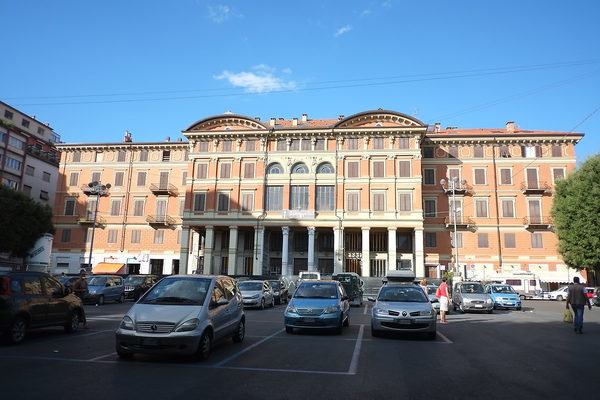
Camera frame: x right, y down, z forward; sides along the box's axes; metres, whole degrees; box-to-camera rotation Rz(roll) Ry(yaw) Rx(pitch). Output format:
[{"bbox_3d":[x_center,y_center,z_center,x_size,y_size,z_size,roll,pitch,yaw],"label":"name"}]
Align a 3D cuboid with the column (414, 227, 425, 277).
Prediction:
[{"bbox_3d":[13.910,6.480,52.357,1.030,6.400,1.030,0,-11,7],"label":"column"}]

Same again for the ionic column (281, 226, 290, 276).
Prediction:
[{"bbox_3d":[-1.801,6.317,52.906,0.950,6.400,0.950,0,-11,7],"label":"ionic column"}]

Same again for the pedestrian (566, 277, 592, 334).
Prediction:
[{"bbox_3d":[8.996,3.450,14.670,0.680,1.770,0.460,-2,-11,18],"label":"pedestrian"}]

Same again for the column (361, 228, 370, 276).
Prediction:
[{"bbox_3d":[8.088,6.924,55.224,1.080,7.040,1.020,0,-10,6],"label":"column"}]

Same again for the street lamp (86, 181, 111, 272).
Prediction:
[{"bbox_3d":[-18.836,3.408,40.936,2.100,9.900,1.900,1,-11,0],"label":"street lamp"}]

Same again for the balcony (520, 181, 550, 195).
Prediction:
[{"bbox_3d":[27.471,-1.426,52.667,2.768,1.330,1.000,0,-11,7],"label":"balcony"}]

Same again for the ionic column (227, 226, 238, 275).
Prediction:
[{"bbox_3d":[-8.135,6.484,55.029,1.000,6.400,1.000,0,-11,7],"label":"ionic column"}]

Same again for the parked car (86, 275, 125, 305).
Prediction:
[{"bbox_3d":[-11.218,5.088,25.379,1.520,1.440,3.340,1,-11,4],"label":"parked car"}]

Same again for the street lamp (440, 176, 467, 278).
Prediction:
[{"bbox_3d":[12.931,2.433,37.151,2.100,9.000,2.100,0,-11,7],"label":"street lamp"}]

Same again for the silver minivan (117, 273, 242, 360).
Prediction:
[{"bbox_3d":[-2.359,2.415,9.680,1.740,1.580,3.600,0,-11,8],"label":"silver minivan"}]

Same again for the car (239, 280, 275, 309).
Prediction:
[{"bbox_3d":[-2.529,5.238,25.207,1.700,1.480,4.050,0,-11,7],"label":"car"}]

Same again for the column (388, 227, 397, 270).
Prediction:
[{"bbox_3d":[10.872,6.465,52.715,1.000,6.400,1.000,0,-11,7],"label":"column"}]

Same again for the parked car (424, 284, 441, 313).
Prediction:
[{"bbox_3d":[7.472,5.502,25.323,1.670,1.460,3.900,-1,-11,11],"label":"parked car"}]

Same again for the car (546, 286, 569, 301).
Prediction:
[{"bbox_3d":[28.118,9.894,47.036,4.200,1.440,1.700,0,-11,8],"label":"car"}]

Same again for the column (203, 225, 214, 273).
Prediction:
[{"bbox_3d":[-11.498,6.923,57.259,1.080,7.042,1.020,0,-10,6],"label":"column"}]

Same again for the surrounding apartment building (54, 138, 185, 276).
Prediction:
[{"bbox_3d":[-24.647,2.615,69.535,20.500,21.800,13.000,0,-10,6],"label":"surrounding apartment building"}]

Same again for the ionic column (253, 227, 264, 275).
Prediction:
[{"bbox_3d":[-4.942,6.476,54.718,1.250,6.400,1.150,0,-11,7],"label":"ionic column"}]

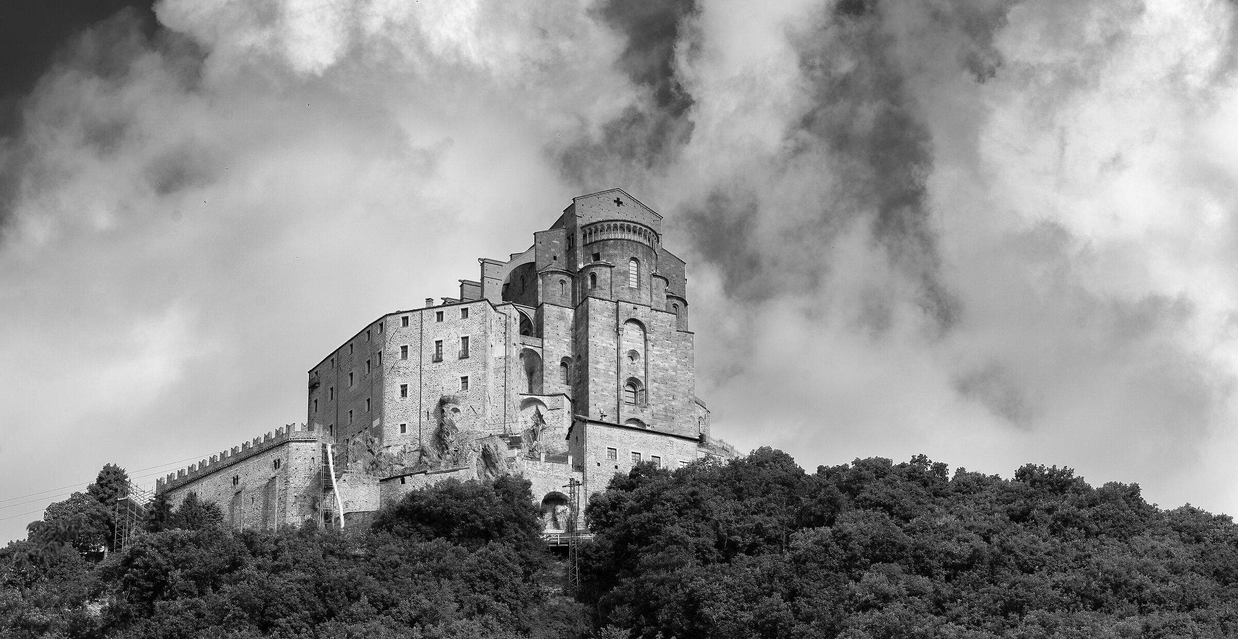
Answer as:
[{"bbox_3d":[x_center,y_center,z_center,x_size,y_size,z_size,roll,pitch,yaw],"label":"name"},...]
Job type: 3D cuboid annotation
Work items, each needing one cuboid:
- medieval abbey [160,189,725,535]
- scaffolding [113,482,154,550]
[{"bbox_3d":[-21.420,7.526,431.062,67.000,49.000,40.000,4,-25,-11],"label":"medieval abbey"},{"bbox_3d":[-62.438,25.264,442.370,3.300,9.000,4.200,-13,-28,25],"label":"scaffolding"}]

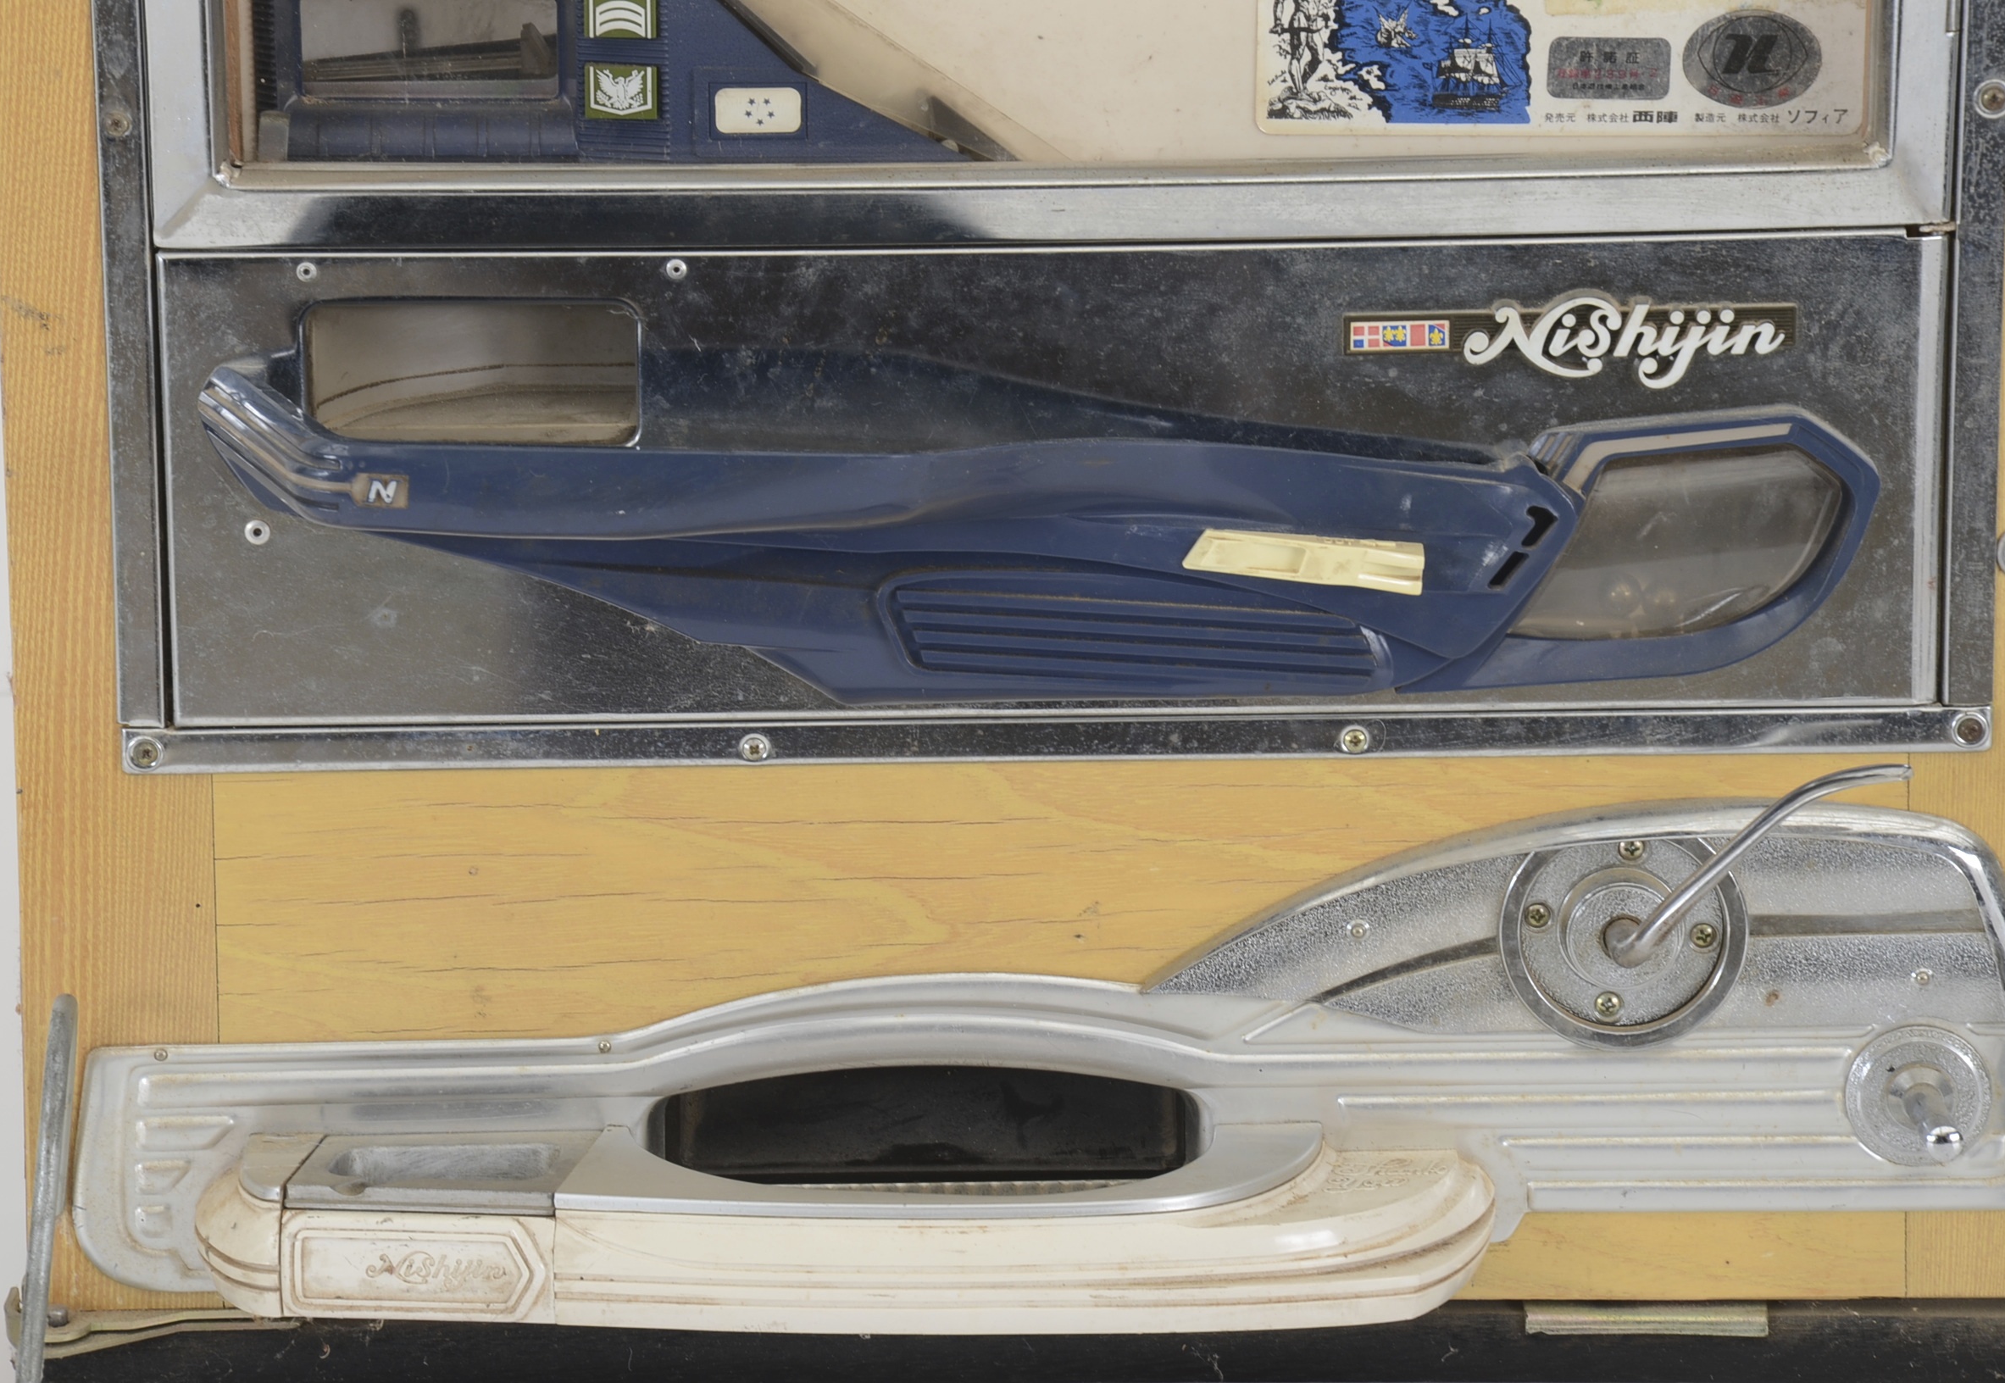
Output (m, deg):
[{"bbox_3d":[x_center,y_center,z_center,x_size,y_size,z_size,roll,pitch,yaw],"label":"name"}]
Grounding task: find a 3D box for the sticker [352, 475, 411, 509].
[{"bbox_3d":[-0.149,-0.048,2.181,0.014,0.008,0.002,-1,17,-1],"label":"sticker"}]

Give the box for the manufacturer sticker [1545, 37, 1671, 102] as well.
[{"bbox_3d":[0.149,-0.153,2.233,0.030,0.016,0.001,-1,17,-1],"label":"manufacturer sticker"}]

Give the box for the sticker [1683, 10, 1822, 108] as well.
[{"bbox_3d":[0.184,-0.155,2.233,0.034,0.024,0.001,-1,17,-1],"label":"sticker"}]

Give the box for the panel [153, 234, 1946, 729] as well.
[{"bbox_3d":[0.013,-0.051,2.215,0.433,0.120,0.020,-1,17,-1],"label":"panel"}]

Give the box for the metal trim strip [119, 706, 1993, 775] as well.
[{"bbox_3d":[0.014,0.012,2.234,0.459,0.011,0.005,-1,17,-1],"label":"metal trim strip"}]

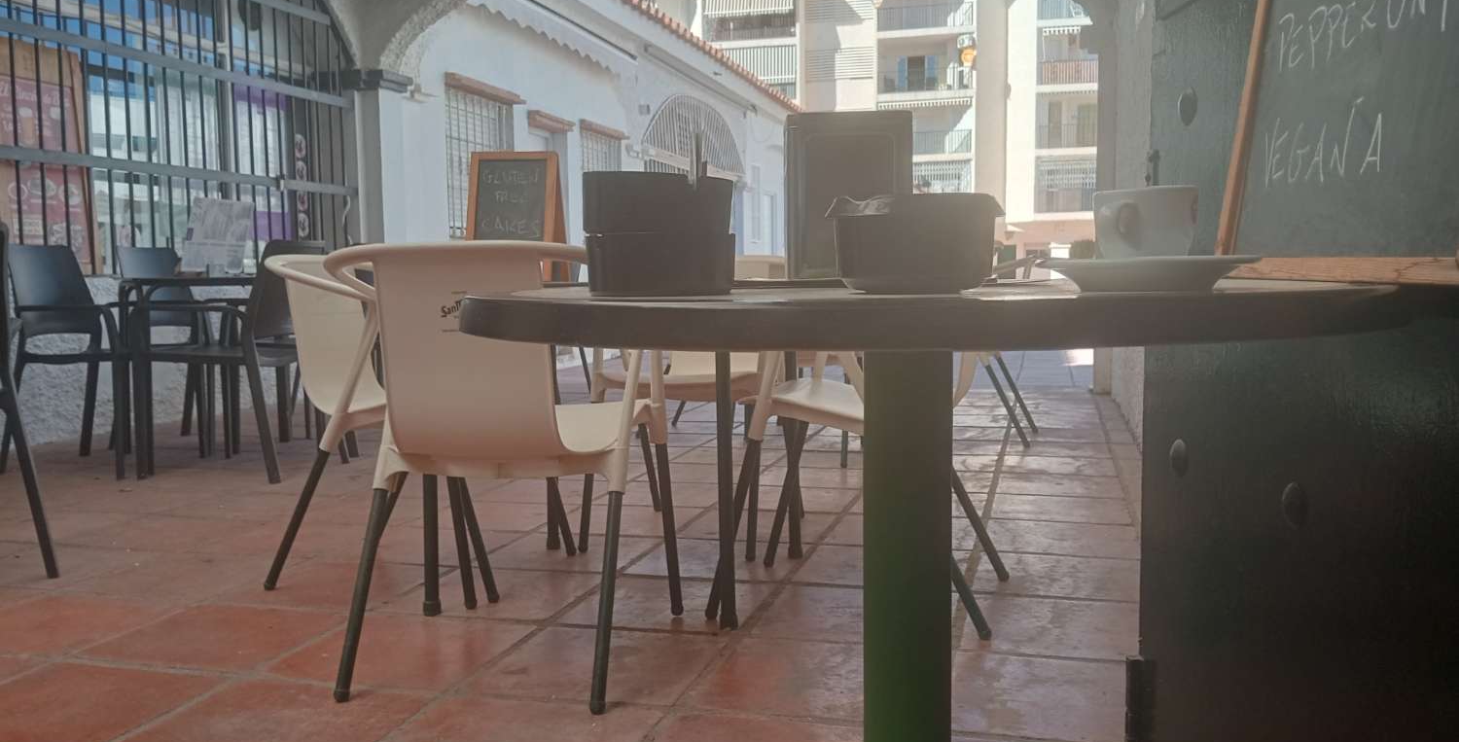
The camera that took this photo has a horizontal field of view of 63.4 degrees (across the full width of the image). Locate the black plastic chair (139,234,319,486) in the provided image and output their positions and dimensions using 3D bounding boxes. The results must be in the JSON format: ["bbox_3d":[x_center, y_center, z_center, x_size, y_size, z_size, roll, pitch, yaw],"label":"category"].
[{"bbox_3d":[-1.847,-0.054,4.500,0.590,0.865,0.550,0,5,15],"label":"black plastic chair"}]

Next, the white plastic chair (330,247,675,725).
[{"bbox_3d":[-0.396,0.153,2.218,0.560,0.775,0.600,0,5,10],"label":"white plastic chair"}]

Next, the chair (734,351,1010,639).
[{"bbox_3d":[0.311,0.114,2.583,0.600,0.775,0.560,1,5,17],"label":"chair"}]

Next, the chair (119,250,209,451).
[{"bbox_3d":[-2.359,-0.106,5.244,0.590,0.865,0.550,1,5,18],"label":"chair"}]

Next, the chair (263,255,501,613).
[{"bbox_3d":[-0.757,0.104,2.889,0.600,0.775,0.560,0,5,14],"label":"chair"}]

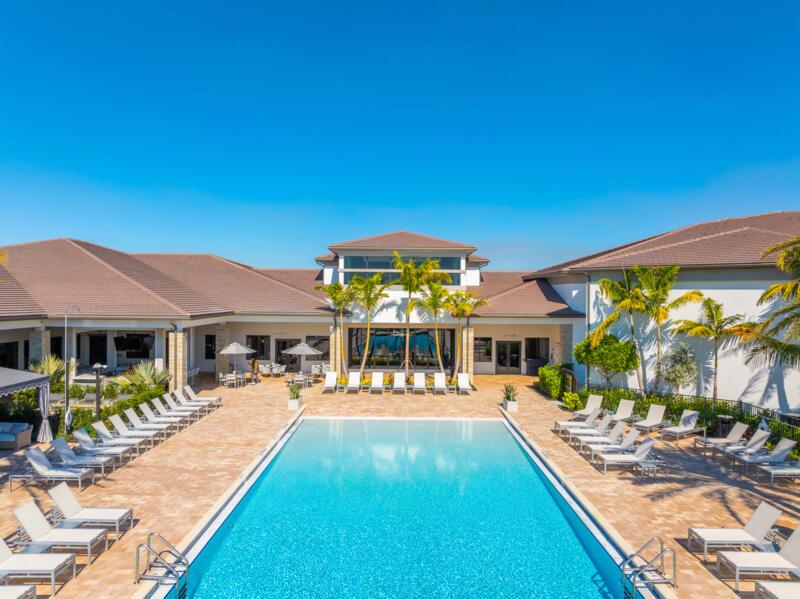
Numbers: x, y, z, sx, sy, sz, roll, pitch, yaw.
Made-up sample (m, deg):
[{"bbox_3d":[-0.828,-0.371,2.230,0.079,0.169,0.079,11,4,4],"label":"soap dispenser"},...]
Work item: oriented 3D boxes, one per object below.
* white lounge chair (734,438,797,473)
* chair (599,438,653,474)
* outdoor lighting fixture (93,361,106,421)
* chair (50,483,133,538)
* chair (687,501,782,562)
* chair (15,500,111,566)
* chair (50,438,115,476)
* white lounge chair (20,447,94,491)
[{"bbox_3d":[11.530,4.873,17.228,1.920,1.050,0.640,0,0,0],"label":"white lounge chair"},{"bbox_3d":[7.230,4.848,17.254,1.920,1.050,0.640,0,0,0],"label":"chair"},{"bbox_3d":[-11.527,3.870,21.193,0.480,2.800,0.480,0,0,0],"label":"outdoor lighting fixture"},{"bbox_3d":[-7.109,4.755,12.464,1.920,1.050,0.640,0,0,0],"label":"chair"},{"bbox_3d":[7.149,4.838,11.565,1.920,1.050,0.640,0,0,0],"label":"chair"},{"bbox_3d":[-7.101,4.753,11.353,1.920,1.050,0.640,0,0,0],"label":"chair"},{"bbox_3d":[-9.687,4.748,16.675,1.920,1.050,0.640,0,0,0],"label":"chair"},{"bbox_3d":[-9.682,4.746,15.490,1.920,1.050,0.640,0,0,-1],"label":"white lounge chair"}]

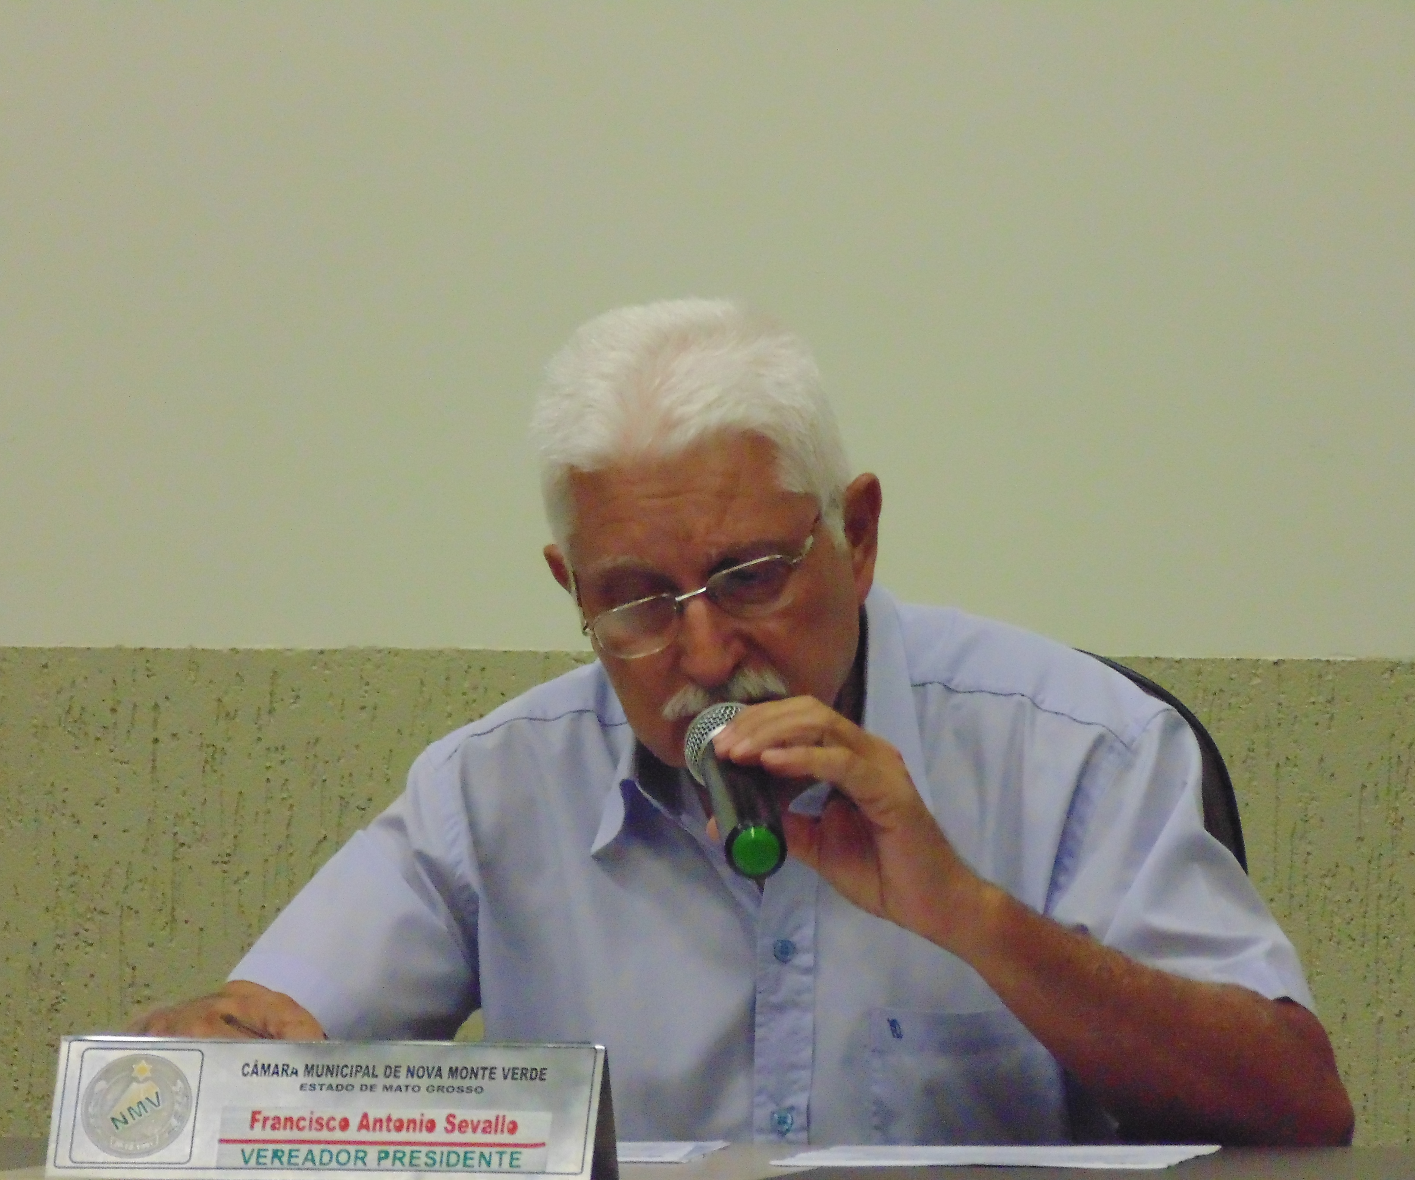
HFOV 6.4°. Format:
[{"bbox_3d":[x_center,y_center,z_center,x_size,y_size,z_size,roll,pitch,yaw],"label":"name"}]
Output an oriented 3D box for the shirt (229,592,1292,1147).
[{"bbox_3d":[0.040,0.255,7.400,0.620,0.550,0.380,1,10,5],"label":"shirt"}]

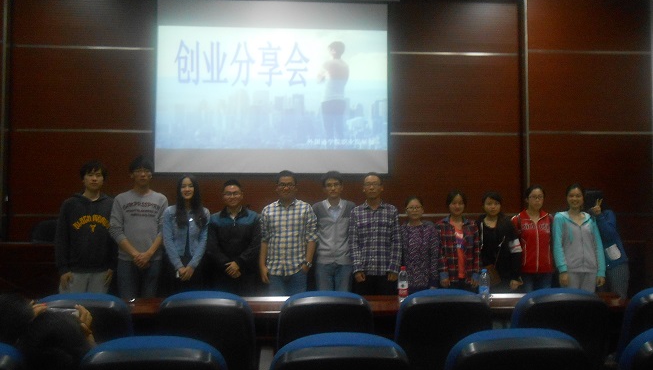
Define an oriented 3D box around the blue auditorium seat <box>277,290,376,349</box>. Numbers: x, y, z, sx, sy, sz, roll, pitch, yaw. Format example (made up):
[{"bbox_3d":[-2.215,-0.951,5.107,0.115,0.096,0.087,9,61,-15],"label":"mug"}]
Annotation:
[{"bbox_3d":[-0.022,1.035,3.099,0.540,0.980,0.600,0,-2,-4],"label":"blue auditorium seat"}]

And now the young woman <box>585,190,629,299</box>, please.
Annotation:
[{"bbox_3d":[2.555,0.837,5.171,0.500,1.570,0.360,-1,-2,17],"label":"young woman"}]

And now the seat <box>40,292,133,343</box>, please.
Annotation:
[{"bbox_3d":[-1.195,1.033,3.040,0.540,0.980,0.600,0,-2,-4],"label":"seat"}]

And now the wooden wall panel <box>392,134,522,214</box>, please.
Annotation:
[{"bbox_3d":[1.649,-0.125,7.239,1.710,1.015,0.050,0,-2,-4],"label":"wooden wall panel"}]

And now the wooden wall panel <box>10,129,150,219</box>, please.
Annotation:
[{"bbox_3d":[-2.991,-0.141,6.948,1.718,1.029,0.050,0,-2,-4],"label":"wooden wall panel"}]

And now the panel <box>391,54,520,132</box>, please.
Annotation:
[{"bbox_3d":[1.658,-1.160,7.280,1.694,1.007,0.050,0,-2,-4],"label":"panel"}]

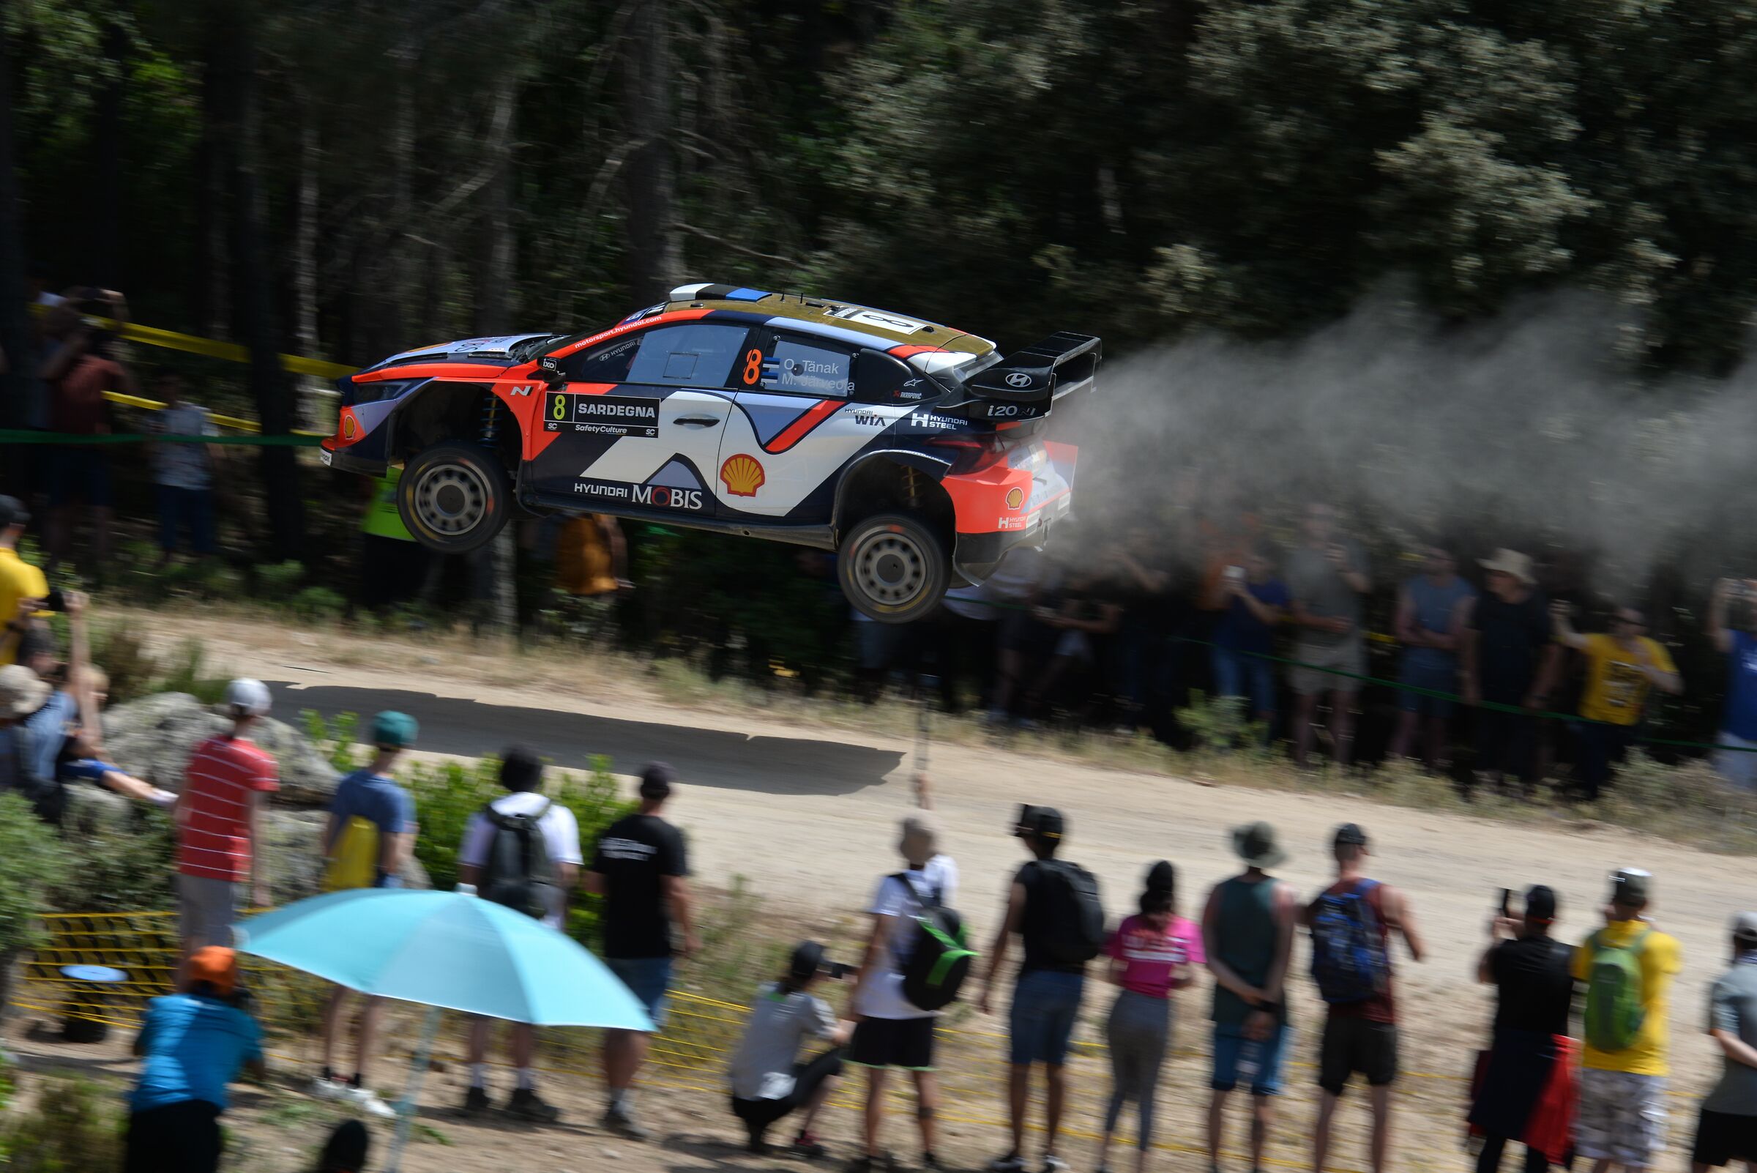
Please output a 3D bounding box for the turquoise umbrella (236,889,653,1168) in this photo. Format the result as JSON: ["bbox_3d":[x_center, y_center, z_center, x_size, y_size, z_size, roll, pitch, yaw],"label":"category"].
[{"bbox_3d":[-1.973,2.136,47.618,1.820,1.800,1.820,15,8,0],"label":"turquoise umbrella"}]

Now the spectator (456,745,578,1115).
[{"bbox_3d":[-1.733,1.667,54.000,0.580,1.780,0.430,1,5,12],"label":"spectator"}]

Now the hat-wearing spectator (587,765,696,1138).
[{"bbox_3d":[-1.139,1.753,54.000,0.510,1.780,0.350,2,6,20],"label":"hat-wearing spectator"}]

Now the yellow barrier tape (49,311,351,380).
[{"bbox_3d":[-4.850,-1.744,81.000,2.250,0.120,0.040,11,0,10],"label":"yellow barrier tape"}]

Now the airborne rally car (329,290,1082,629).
[{"bbox_3d":[-1.021,-0.911,64.731,4.220,1.620,1.870,9,9,10],"label":"airborne rally car"}]

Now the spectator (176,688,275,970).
[{"bbox_3d":[-3.162,1.349,54.500,0.500,1.770,0.360,2,6,25],"label":"spectator"}]

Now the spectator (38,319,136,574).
[{"bbox_3d":[-5.543,-0.965,78.500,0.560,1.740,0.420,-2,6,-24],"label":"spectator"}]

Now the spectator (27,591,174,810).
[{"bbox_3d":[-3.851,0.567,55.500,0.780,1.080,0.520,-3,6,-30],"label":"spectator"}]

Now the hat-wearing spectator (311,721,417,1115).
[{"bbox_3d":[-2.420,1.532,53.000,0.490,1.850,0.380,5,7,40],"label":"hat-wearing spectator"}]

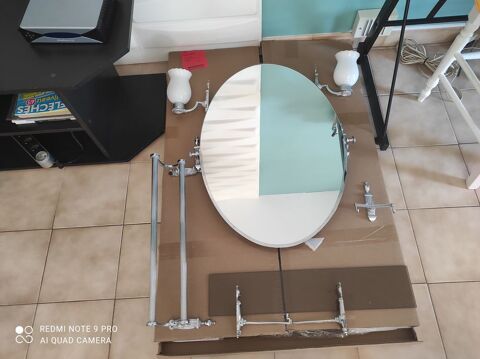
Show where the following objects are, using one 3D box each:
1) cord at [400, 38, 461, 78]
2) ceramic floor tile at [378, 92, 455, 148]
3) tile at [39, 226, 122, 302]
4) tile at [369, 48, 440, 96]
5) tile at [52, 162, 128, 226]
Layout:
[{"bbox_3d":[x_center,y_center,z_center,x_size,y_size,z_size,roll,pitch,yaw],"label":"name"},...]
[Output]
[{"bbox_3d":[1.035,-0.656,1.890,0.300,0.055,0.160,32,70,16],"label":"cord"},{"bbox_3d":[0.897,-0.307,1.768,0.323,0.010,0.323,-3,65,1],"label":"ceramic floor tile"},{"bbox_3d":[-0.687,0.367,1.519,0.323,0.010,0.323,-3,65,1],"label":"tile"},{"bbox_3d":[0.883,-0.599,1.905,0.323,0.010,0.323,-3,65,1],"label":"tile"},{"bbox_3d":[-0.701,0.075,1.657,0.323,0.010,0.323,-3,65,1],"label":"tile"}]

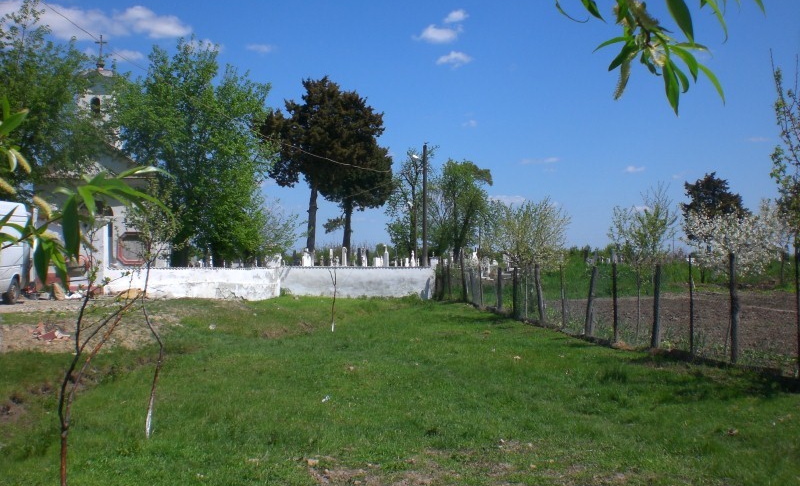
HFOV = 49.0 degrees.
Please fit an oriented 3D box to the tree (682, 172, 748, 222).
[{"bbox_3d":[22.274,-1.317,62.053,4.660,7.460,4.427,0,-1,0],"label":"tree"}]

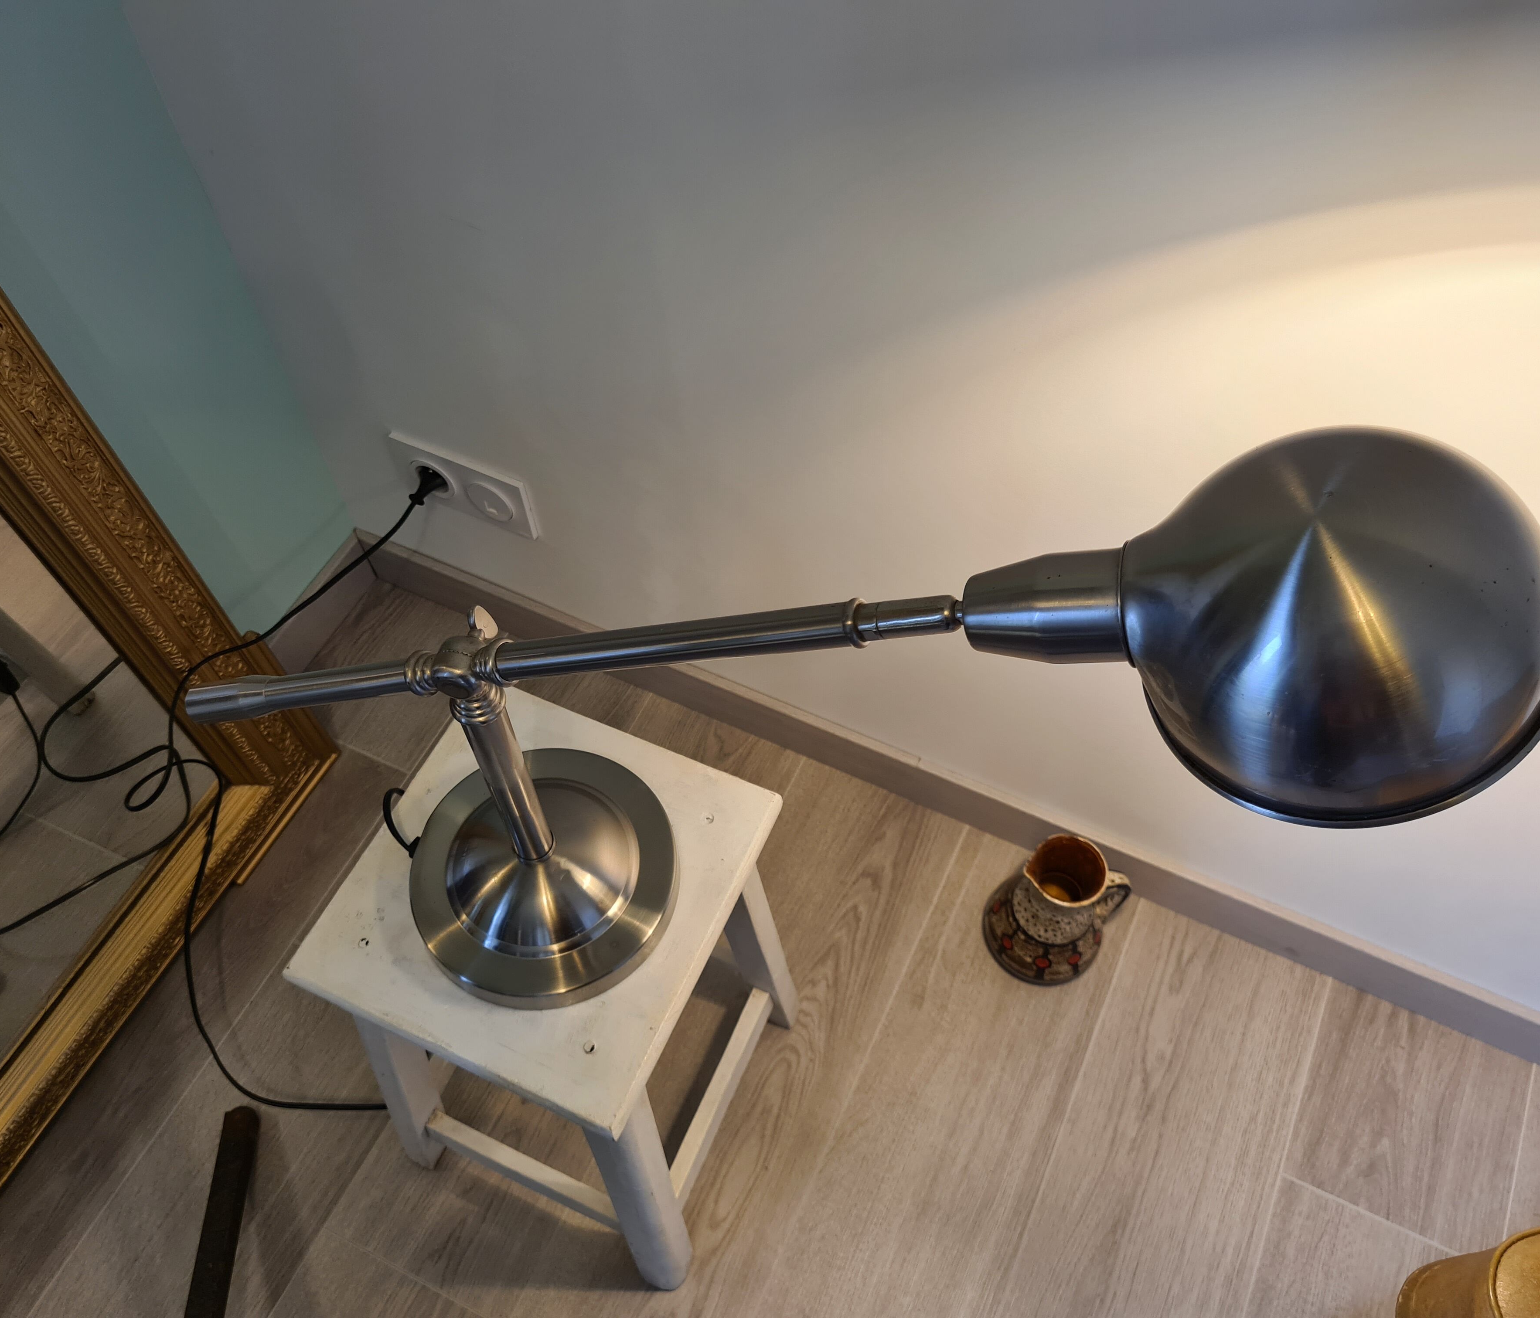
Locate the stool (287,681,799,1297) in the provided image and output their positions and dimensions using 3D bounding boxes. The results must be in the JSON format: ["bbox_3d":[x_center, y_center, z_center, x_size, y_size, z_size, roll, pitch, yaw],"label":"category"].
[{"bbox_3d":[-0.156,0.280,1.111,0.290,0.460,0.310,21,59,14],"label":"stool"}]

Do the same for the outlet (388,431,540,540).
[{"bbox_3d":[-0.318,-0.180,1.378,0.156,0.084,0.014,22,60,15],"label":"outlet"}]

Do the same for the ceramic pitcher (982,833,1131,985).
[{"bbox_3d":[0.283,0.242,1.309,0.126,0.158,0.122,4,57,3],"label":"ceramic pitcher"}]

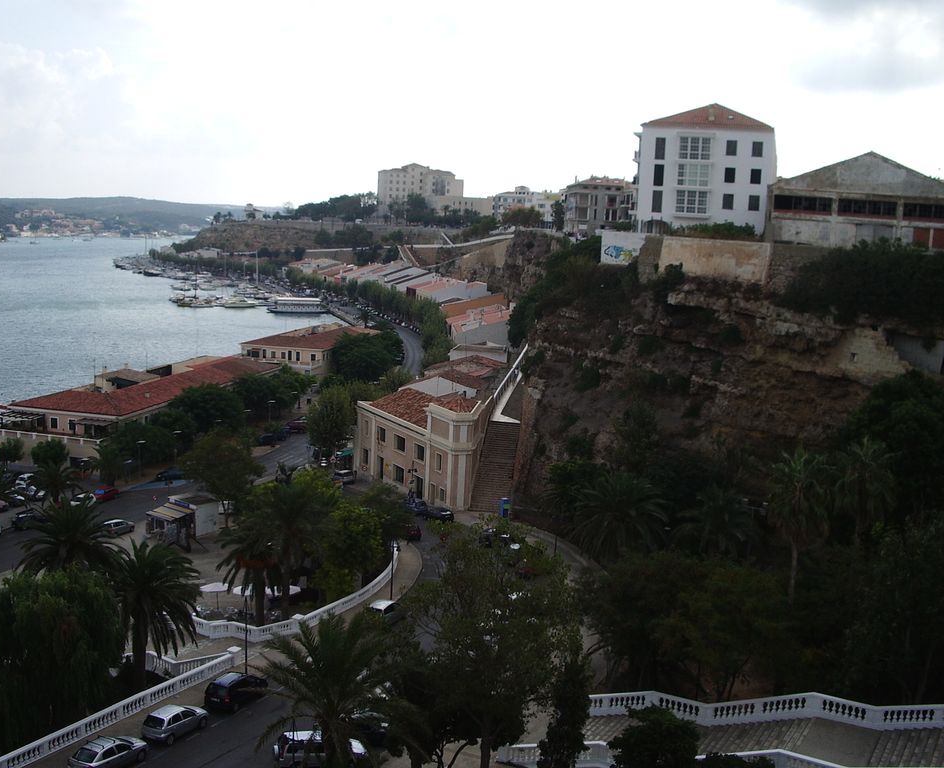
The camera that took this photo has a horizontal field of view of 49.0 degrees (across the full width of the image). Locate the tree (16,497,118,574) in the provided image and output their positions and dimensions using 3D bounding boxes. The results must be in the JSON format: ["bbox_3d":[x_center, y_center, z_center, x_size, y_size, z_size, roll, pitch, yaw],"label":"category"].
[{"bbox_3d":[-31.020,14.636,79.383,8.000,11.200,8.000,-1,9,-20],"label":"tree"}]

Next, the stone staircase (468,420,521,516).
[{"bbox_3d":[3.032,9.421,120.598,4.300,7.500,13.900,3,8,7],"label":"stone staircase"}]

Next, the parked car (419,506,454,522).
[{"bbox_3d":[-3.890,15.020,121.160,1.700,1.450,4.100,-2,9,-30],"label":"parked car"}]

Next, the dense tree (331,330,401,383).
[{"bbox_3d":[-23.280,-4.990,228.140,14.820,13.430,13.340,2,8,0],"label":"dense tree"}]

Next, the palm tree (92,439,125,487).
[{"bbox_3d":[-47.620,10.540,136.720,4.770,6.140,4.770,2,8,0],"label":"palm tree"}]

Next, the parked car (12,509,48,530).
[{"bbox_3d":[-47.080,14.384,110.503,1.750,1.480,4.150,5,9,19],"label":"parked car"}]

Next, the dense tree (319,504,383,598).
[{"bbox_3d":[-10.216,14.858,87.280,5.400,9.200,5.400,2,8,0],"label":"dense tree"}]

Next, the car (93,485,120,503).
[{"bbox_3d":[-39.840,11.643,112.059,1.660,1.430,3.800,5,9,21],"label":"car"}]

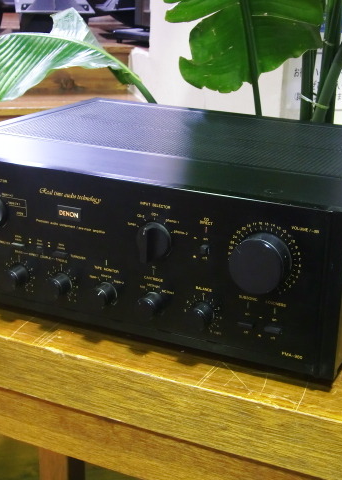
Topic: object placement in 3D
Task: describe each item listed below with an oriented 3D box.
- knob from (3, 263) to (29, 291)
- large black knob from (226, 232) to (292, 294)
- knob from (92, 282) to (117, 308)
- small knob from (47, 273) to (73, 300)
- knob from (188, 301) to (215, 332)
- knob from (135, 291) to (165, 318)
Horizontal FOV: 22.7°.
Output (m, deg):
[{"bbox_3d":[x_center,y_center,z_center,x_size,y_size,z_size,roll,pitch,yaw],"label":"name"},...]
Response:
[{"bbox_3d":[-0.157,0.038,0.859,0.023,0.023,0.014,10,20,23],"label":"knob"},{"bbox_3d":[0.077,0.020,0.735,0.049,0.049,0.022,10,20,23],"label":"large black knob"},{"bbox_3d":[-0.066,0.054,0.820,0.023,0.023,0.013,10,20,23],"label":"knob"},{"bbox_3d":[-0.112,0.046,0.840,0.023,0.023,0.013,10,20,23],"label":"small knob"},{"bbox_3d":[0.026,0.070,0.780,0.023,0.023,0.014,10,20,23],"label":"knob"},{"bbox_3d":[-0.020,0.062,0.800,0.023,0.023,0.014,10,20,23],"label":"knob"}]

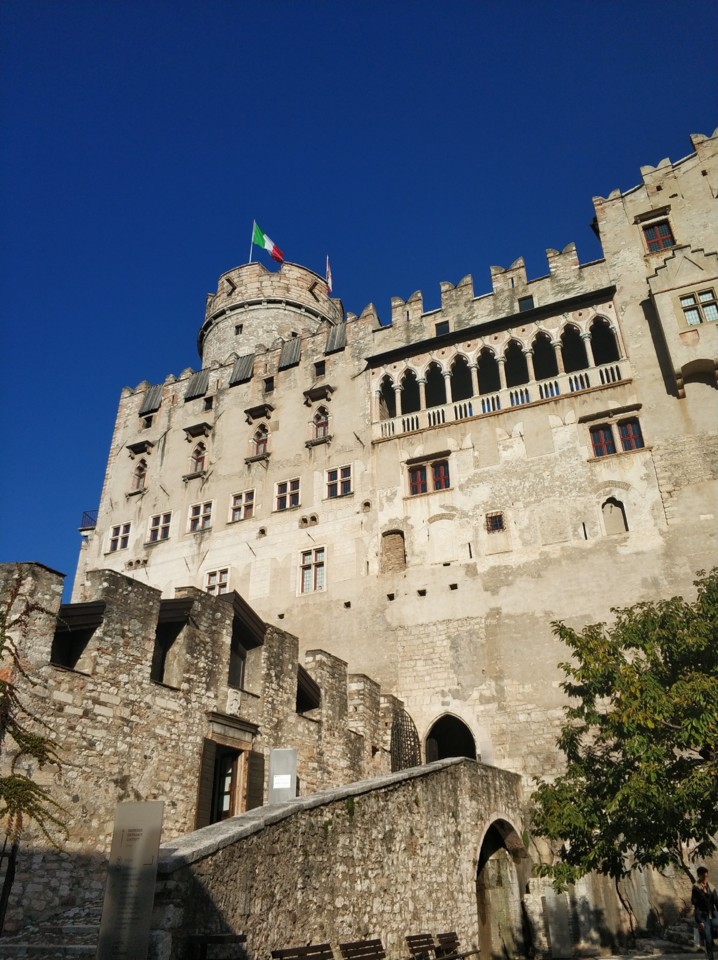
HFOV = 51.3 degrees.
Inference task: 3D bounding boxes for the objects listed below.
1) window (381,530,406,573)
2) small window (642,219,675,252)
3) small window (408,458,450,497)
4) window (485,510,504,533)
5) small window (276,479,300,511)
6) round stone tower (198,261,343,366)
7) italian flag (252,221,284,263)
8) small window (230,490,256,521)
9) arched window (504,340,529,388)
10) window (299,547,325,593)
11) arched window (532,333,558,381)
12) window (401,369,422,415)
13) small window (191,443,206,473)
[{"bbox_3d":[1.465,3.027,31.620,1.128,1.907,0.300,-13,-32,20],"label":"window"},{"bbox_3d":[14.150,-11.458,35.278,1.120,1.755,0.250,-13,-32,21],"label":"small window"},{"bbox_3d":[3.097,-0.060,32.544,1.785,1.461,0.250,-13,-32,20],"label":"small window"},{"bbox_3d":[5.502,1.726,30.286,0.707,0.875,0.200,-13,-32,20],"label":"window"},{"bbox_3d":[-3.514,0.764,37.740,1.330,1.512,0.300,-14,-33,22],"label":"small window"},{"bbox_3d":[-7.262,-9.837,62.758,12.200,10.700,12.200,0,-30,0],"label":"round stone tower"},{"bbox_3d":[-6.988,-18.339,57.757,2.500,2.900,0.400,10,-32,-17],"label":"italian flag"},{"bbox_3d":[-5.991,1.404,38.765,1.346,1.553,0.300,-14,-33,22],"label":"small window"},{"bbox_3d":[7.492,-5.509,35.555,1.150,2.750,0.350,-13,-33,20],"label":"arched window"},{"bbox_3d":[-2.001,4.009,32.931,1.260,2.096,0.250,-14,-33,22],"label":"window"},{"bbox_3d":[8.139,-5.467,33.111,1.015,2.679,0.300,-13,-32,20],"label":"arched window"},{"bbox_3d":[2.601,-4.413,37.325,0.997,2.754,0.300,-13,-32,21],"label":"window"},{"bbox_3d":[-8.338,-1.178,39.458,0.924,1.971,0.250,-14,-33,22],"label":"small window"}]

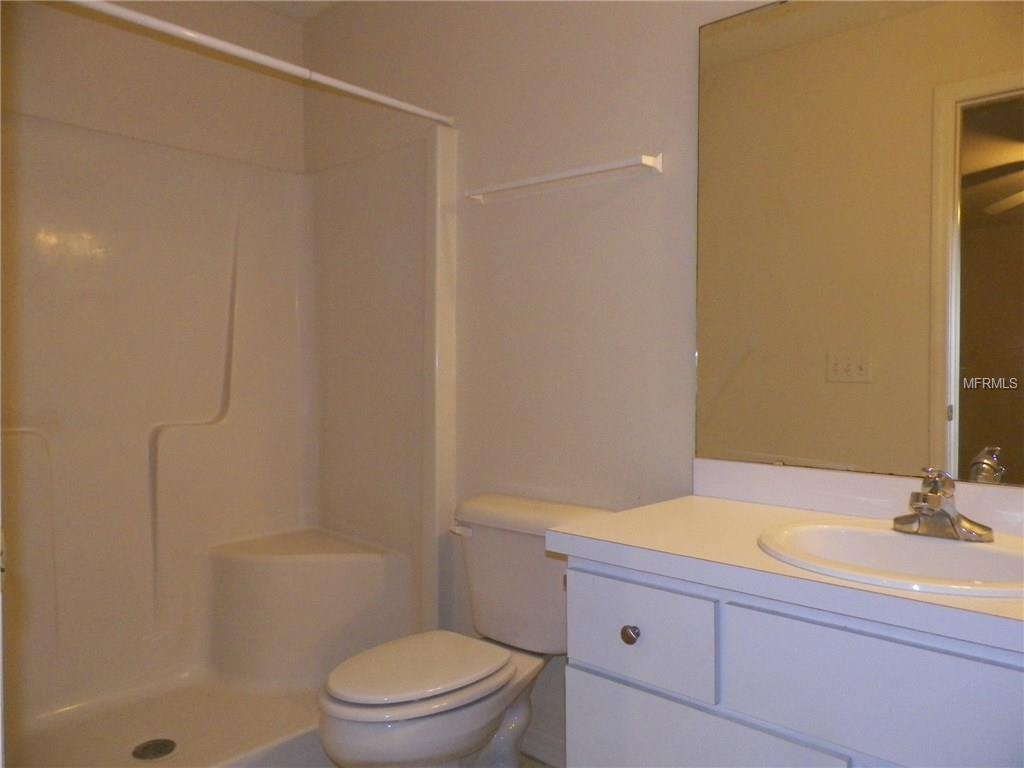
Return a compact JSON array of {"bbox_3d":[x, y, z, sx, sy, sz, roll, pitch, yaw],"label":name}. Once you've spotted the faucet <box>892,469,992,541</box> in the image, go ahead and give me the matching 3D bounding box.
[{"bbox_3d":[0.737,0.204,1.280,0.157,0.128,0.170,1,1,42],"label":"faucet"}]

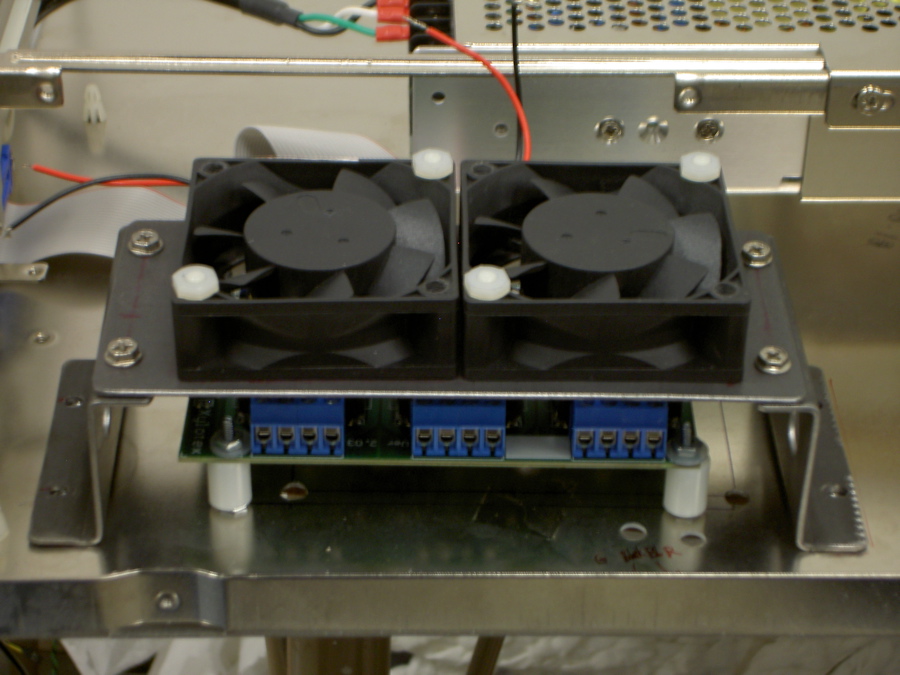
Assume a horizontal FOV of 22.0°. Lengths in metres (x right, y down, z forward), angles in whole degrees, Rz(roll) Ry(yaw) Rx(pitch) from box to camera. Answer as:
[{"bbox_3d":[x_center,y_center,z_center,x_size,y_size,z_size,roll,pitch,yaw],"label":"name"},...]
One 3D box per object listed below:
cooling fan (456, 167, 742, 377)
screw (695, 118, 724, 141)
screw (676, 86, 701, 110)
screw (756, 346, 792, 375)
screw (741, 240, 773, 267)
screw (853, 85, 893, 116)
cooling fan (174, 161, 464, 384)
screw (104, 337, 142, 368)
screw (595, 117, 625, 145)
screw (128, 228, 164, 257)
[{"bbox_3d":[0.033,-0.015,0.517,0.060,0.020,0.060,0,34,-1],"label":"cooling fan"},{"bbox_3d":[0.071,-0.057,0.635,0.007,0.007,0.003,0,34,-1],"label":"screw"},{"bbox_3d":[0.064,-0.064,0.619,0.006,0.006,0.003,0,34,-1],"label":"screw"},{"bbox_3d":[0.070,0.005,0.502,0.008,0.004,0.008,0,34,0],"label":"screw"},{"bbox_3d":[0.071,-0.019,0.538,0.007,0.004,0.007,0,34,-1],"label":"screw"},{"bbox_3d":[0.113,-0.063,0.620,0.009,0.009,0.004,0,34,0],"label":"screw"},{"bbox_3d":[-0.029,-0.016,0.517,0.060,0.020,0.060,0,34,-1],"label":"cooling fan"},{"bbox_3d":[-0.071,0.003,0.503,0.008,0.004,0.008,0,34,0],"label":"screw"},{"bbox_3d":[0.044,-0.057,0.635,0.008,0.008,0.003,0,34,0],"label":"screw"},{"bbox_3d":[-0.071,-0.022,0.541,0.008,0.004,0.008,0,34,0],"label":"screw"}]

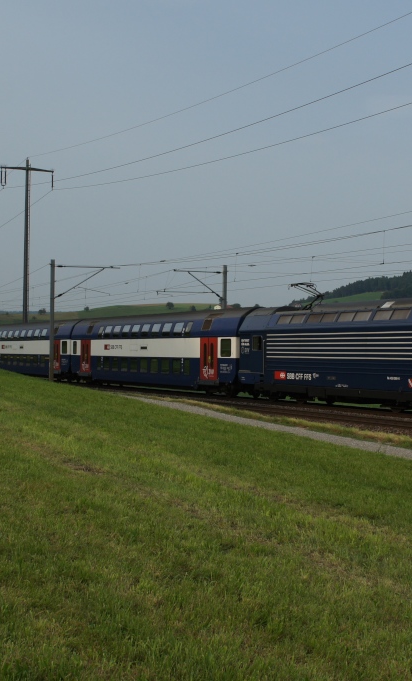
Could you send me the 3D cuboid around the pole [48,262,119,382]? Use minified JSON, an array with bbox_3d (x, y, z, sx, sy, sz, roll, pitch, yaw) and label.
[{"bbox_3d":[-7.300,-0.950,66.900,4.400,7.600,0.400,1,-1,-25],"label":"pole"}]

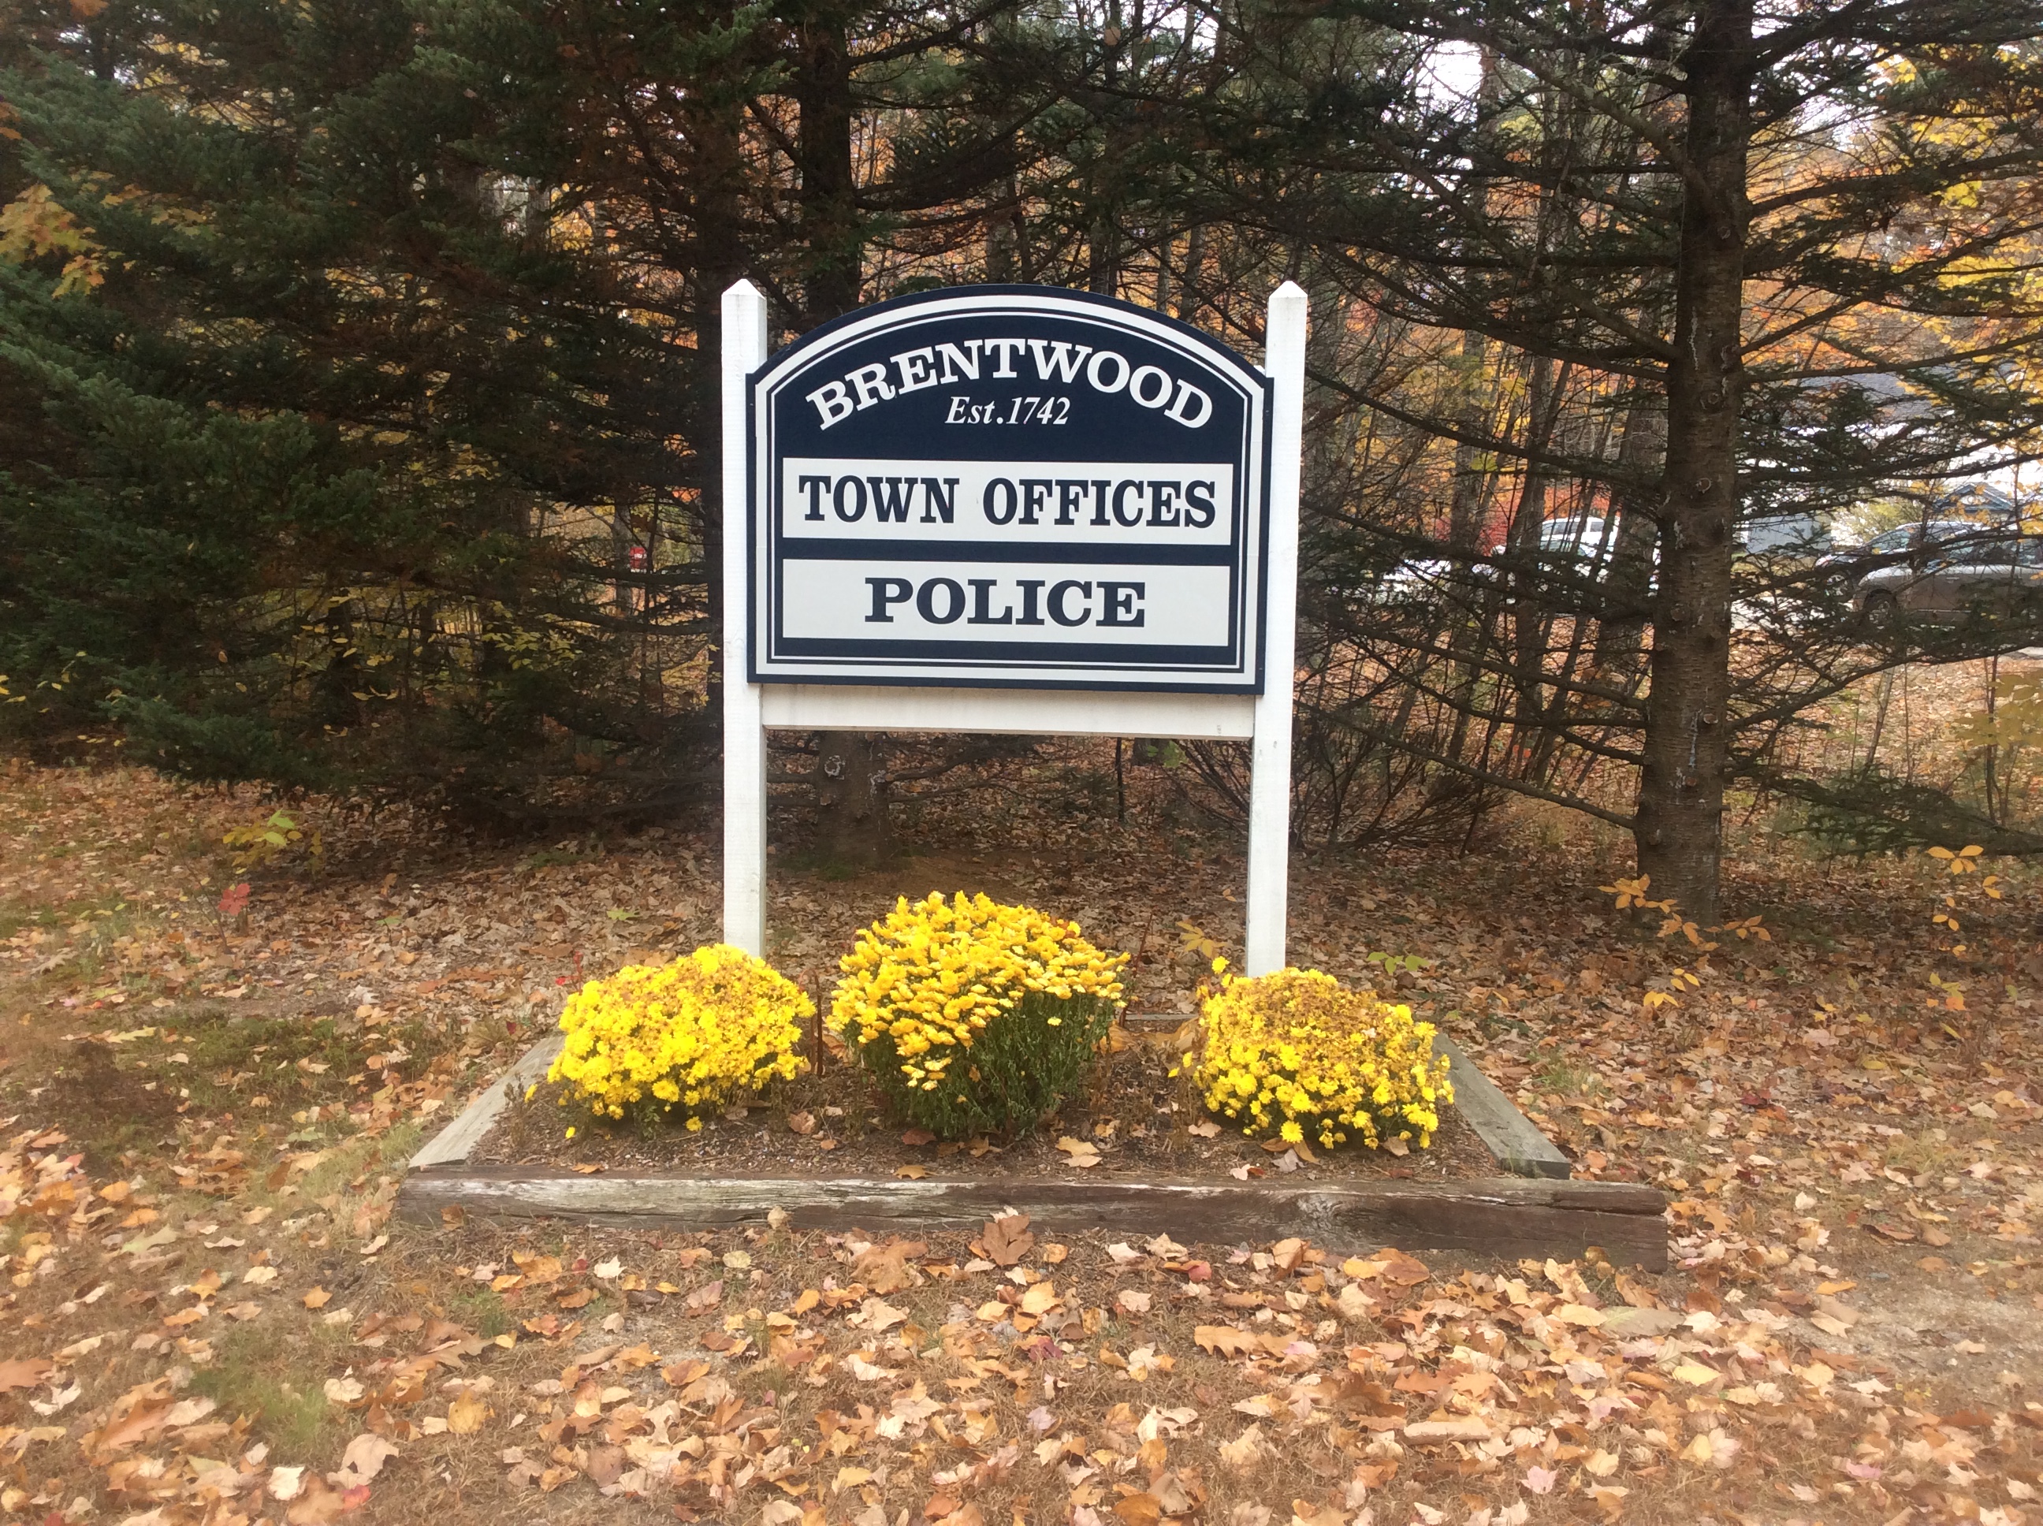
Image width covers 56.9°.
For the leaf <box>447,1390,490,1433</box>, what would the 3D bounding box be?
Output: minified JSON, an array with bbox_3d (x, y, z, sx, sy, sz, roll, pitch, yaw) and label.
[{"bbox_3d":[-0.830,0.976,2.833,0.068,0.040,0.095,-1,7,-17],"label":"leaf"}]

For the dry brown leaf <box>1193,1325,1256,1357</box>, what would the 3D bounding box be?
[{"bbox_3d":[0.346,0.983,3.204,0.115,0.035,0.090,2,6,7],"label":"dry brown leaf"}]

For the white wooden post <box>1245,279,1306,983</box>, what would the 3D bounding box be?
[{"bbox_3d":[0.597,-0.180,4.425,0.090,1.857,0.090,2,6,6],"label":"white wooden post"}]

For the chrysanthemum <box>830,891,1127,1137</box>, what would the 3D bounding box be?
[{"bbox_3d":[-0.093,0.520,4.176,0.638,0.478,0.620,1,6,-1],"label":"chrysanthemum"}]

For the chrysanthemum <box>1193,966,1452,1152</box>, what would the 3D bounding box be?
[{"bbox_3d":[0.650,0.612,4.067,0.541,0.353,0.540,2,7,9],"label":"chrysanthemum"}]

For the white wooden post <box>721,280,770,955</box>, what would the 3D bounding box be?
[{"bbox_3d":[-0.661,-0.215,4.547,0.090,1.857,0.090,2,6,6],"label":"white wooden post"}]

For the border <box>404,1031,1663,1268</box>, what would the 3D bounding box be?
[{"bbox_3d":[0.030,0.795,4.336,2.440,0.160,1.420,1,6,0],"label":"border"}]

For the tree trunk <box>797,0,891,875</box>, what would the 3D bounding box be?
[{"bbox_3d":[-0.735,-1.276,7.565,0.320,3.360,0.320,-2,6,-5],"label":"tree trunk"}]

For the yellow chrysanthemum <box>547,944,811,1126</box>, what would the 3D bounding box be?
[{"bbox_3d":[-0.753,0.574,4.147,0.566,0.357,0.550,0,7,-10],"label":"yellow chrysanthemum"}]

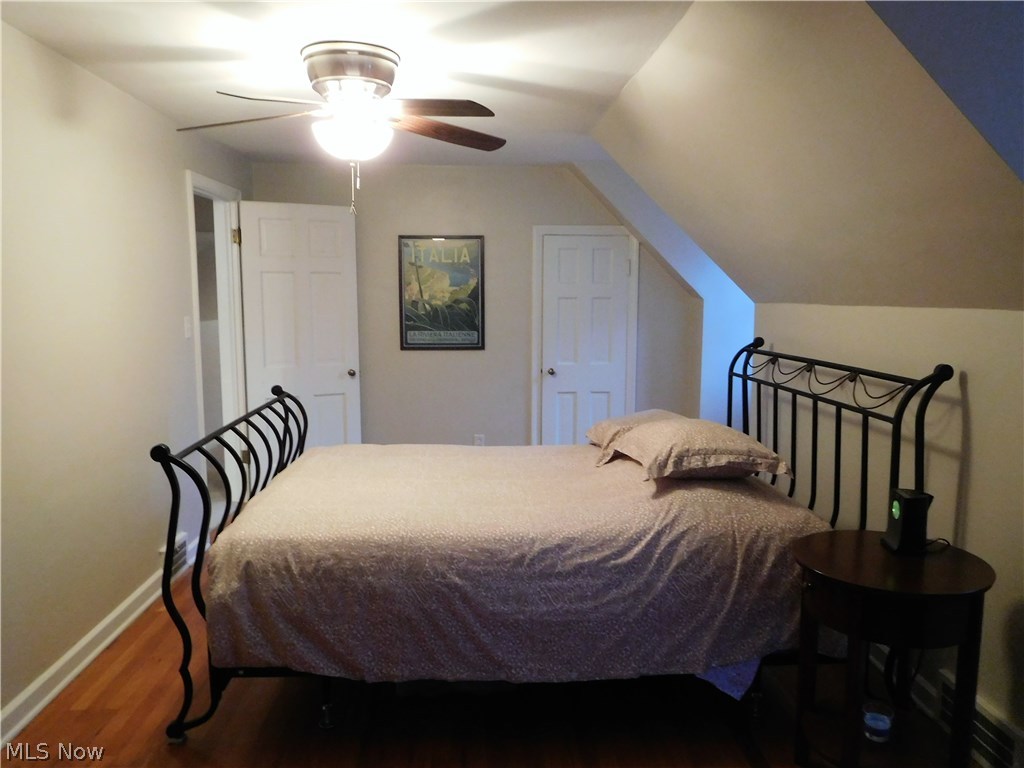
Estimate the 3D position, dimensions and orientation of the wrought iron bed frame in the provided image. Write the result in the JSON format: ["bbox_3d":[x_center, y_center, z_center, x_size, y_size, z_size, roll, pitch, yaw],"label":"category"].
[{"bbox_3d":[0.108,0.447,3.102,2.513,1.189,1.590,0,7,-3],"label":"wrought iron bed frame"}]

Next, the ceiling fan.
[{"bbox_3d":[-0.617,-1.020,2.762,1.284,0.381,1.274,0,7,-3],"label":"ceiling fan"}]

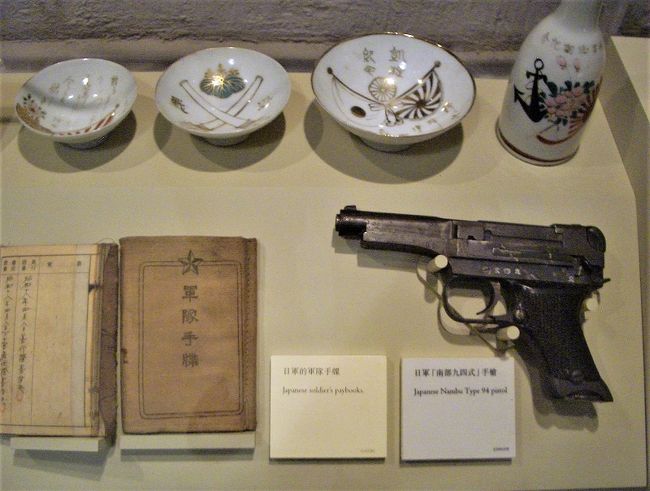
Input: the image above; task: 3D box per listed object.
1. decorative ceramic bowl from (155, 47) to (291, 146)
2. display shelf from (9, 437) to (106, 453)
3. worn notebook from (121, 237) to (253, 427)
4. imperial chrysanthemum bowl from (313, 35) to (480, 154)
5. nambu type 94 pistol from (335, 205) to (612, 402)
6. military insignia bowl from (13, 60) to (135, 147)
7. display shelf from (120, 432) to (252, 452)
[{"bbox_3d":[-0.074,-0.103,0.495,0.098,0.038,0.098,0,52,-1],"label":"decorative ceramic bowl"},{"bbox_3d":[-0.176,0.131,0.439,0.058,0.018,0.009,0,83,-1],"label":"display shelf"},{"bbox_3d":[-0.094,0.062,0.453,0.093,0.010,0.131,0,83,-1],"label":"worn notebook"},{"bbox_3d":[0.049,-0.104,0.495,0.117,0.045,0.117,0,52,-1],"label":"imperial chrysanthemum bowl"},{"bbox_3d":[0.102,0.039,0.448,0.195,0.030,0.117,5,83,-1],"label":"nambu type 94 pistol"},{"bbox_3d":[-0.179,-0.097,0.490,0.086,0.035,0.086,0,52,-1],"label":"military insignia bowl"},{"bbox_3d":[-0.091,0.131,0.444,0.089,0.014,0.010,0,83,-1],"label":"display shelf"}]

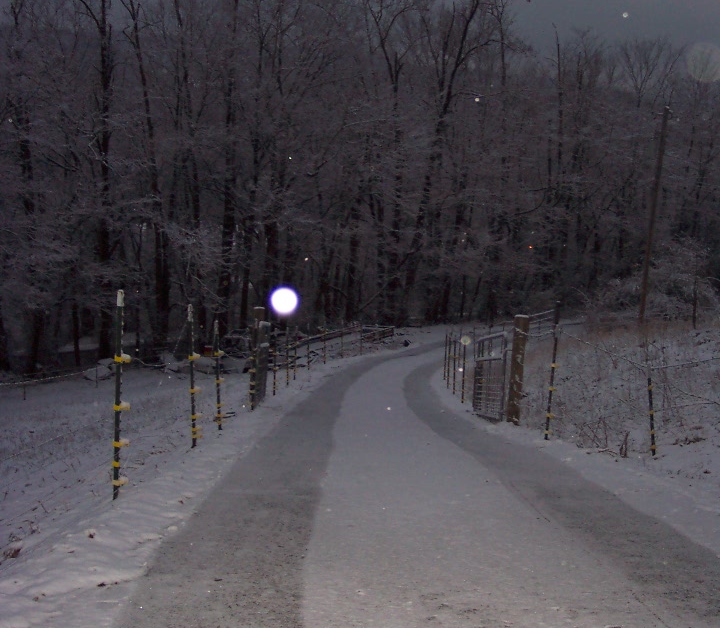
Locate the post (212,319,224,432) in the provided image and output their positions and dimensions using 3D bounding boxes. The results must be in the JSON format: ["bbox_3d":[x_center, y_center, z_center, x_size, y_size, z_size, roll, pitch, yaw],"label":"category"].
[{"bbox_3d":[-1.460,0.642,11.800,0.090,1.160,0.070,-1,5,0],"label":"post"}]

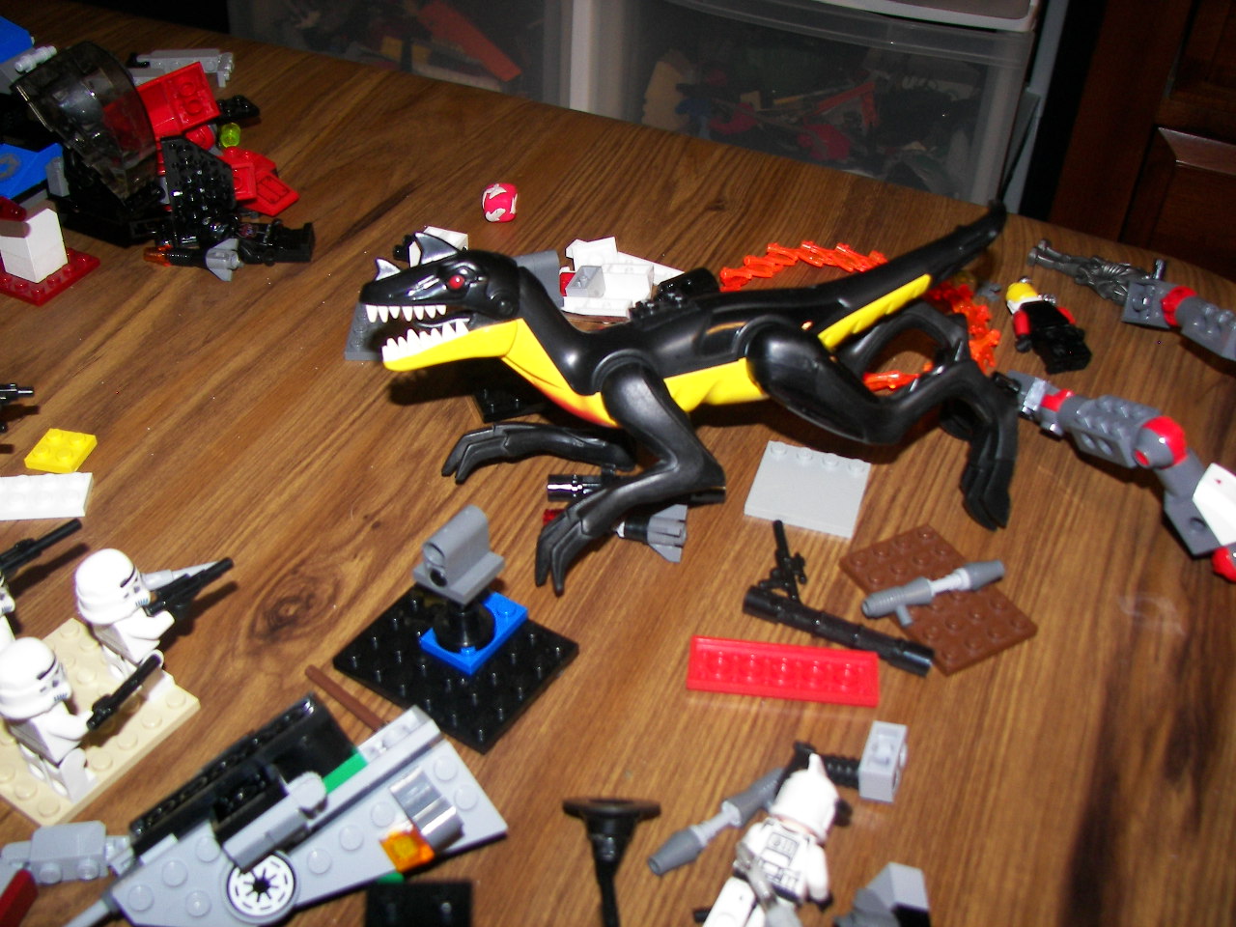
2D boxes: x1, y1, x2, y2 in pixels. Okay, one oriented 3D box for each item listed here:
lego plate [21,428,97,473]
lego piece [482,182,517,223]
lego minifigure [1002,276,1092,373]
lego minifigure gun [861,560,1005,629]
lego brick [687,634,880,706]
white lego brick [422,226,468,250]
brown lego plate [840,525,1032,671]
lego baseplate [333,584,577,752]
[{"bbox_3d":[-0.166,-0.004,0.383,0.016,0.005,0.016,7,39,5],"label":"lego plate"},{"bbox_3d":[-0.047,-0.103,0.507,0.013,0.012,0.013,2,39,-2],"label":"lego piece"},{"bbox_3d":[0.151,-0.049,0.457,0.023,0.010,0.042,-4,40,-9],"label":"lego minifigure"},{"bbox_3d":[0.086,0.036,0.346,0.043,0.008,0.013,-11,71,-17],"label":"lego minifigure gun"},{"bbox_3d":[0.042,0.053,0.327,0.048,0.005,0.016,5,39,2],"label":"lego brick"},{"bbox_3d":[-0.066,-0.079,0.478,0.016,0.010,0.016,13,40,12],"label":"white lego brick"},{"bbox_3d":[0.088,0.036,0.356,0.032,0.005,0.048,-17,43,-23],"label":"brown lego plate"},{"bbox_3d":[-0.041,0.049,0.327,0.048,0.005,0.040,24,43,24],"label":"lego baseplate"}]

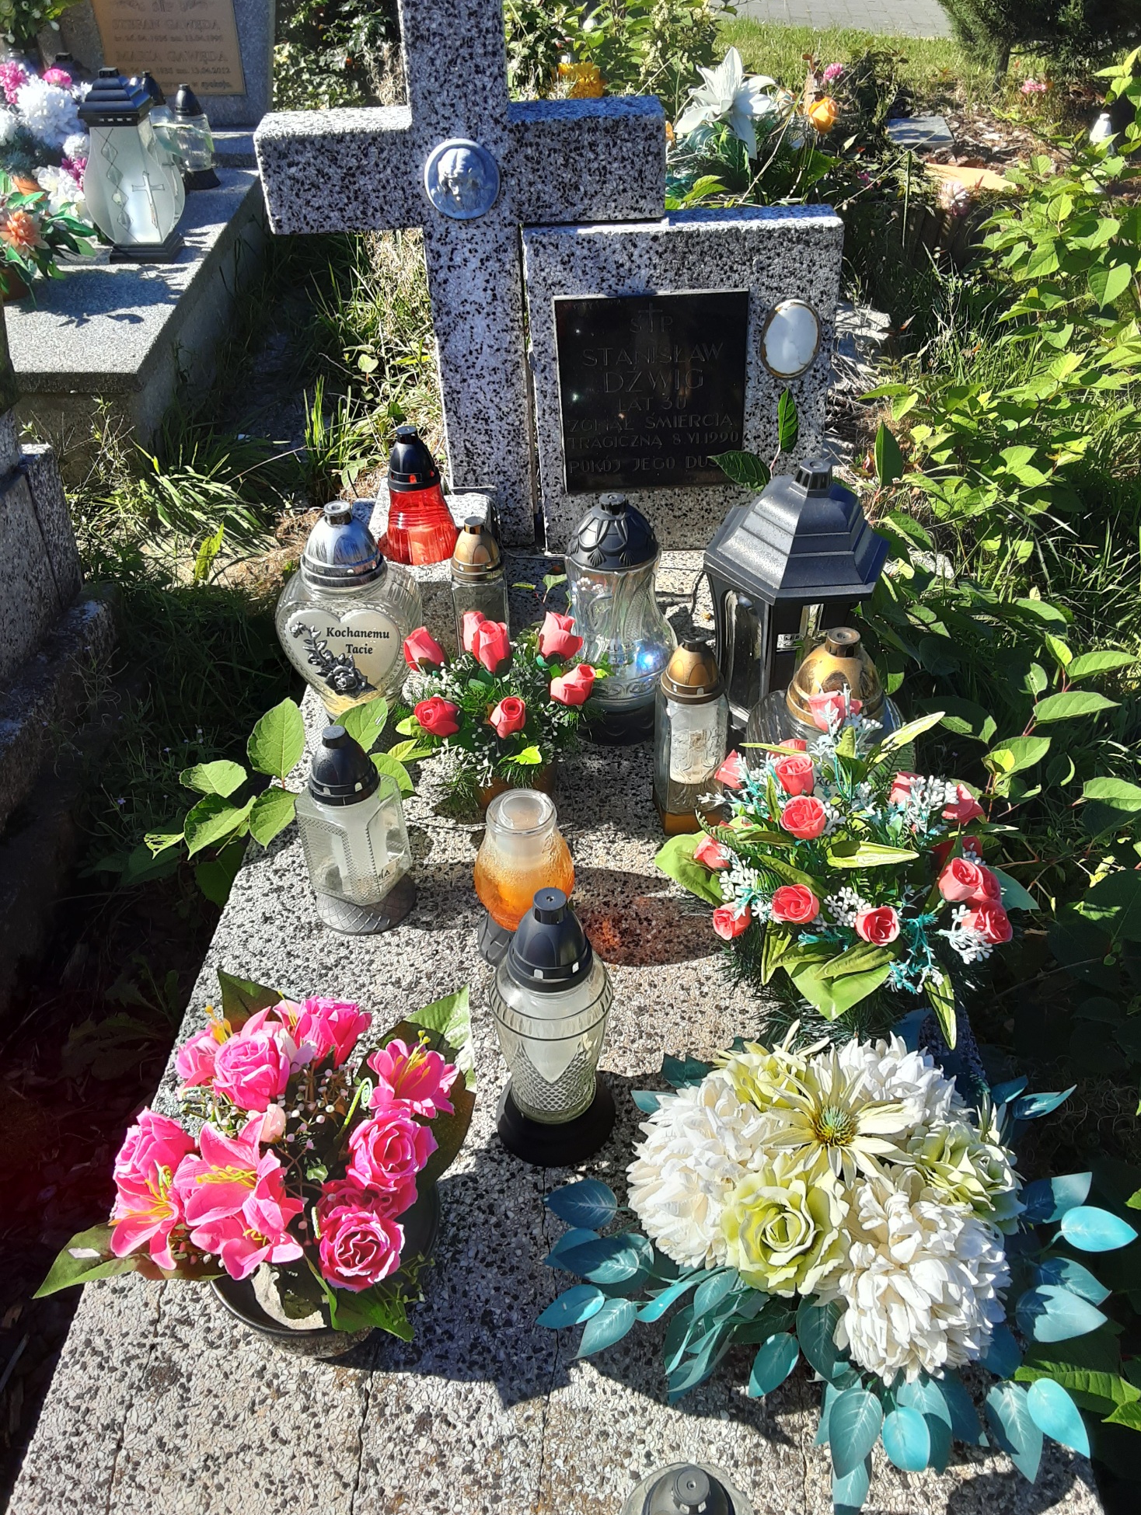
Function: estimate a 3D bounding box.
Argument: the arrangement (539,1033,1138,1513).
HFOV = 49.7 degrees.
[{"bbox_3d":[0.220,0.378,0.989,0.473,0.239,0.385,-1,38,3],"label":"arrangement"}]

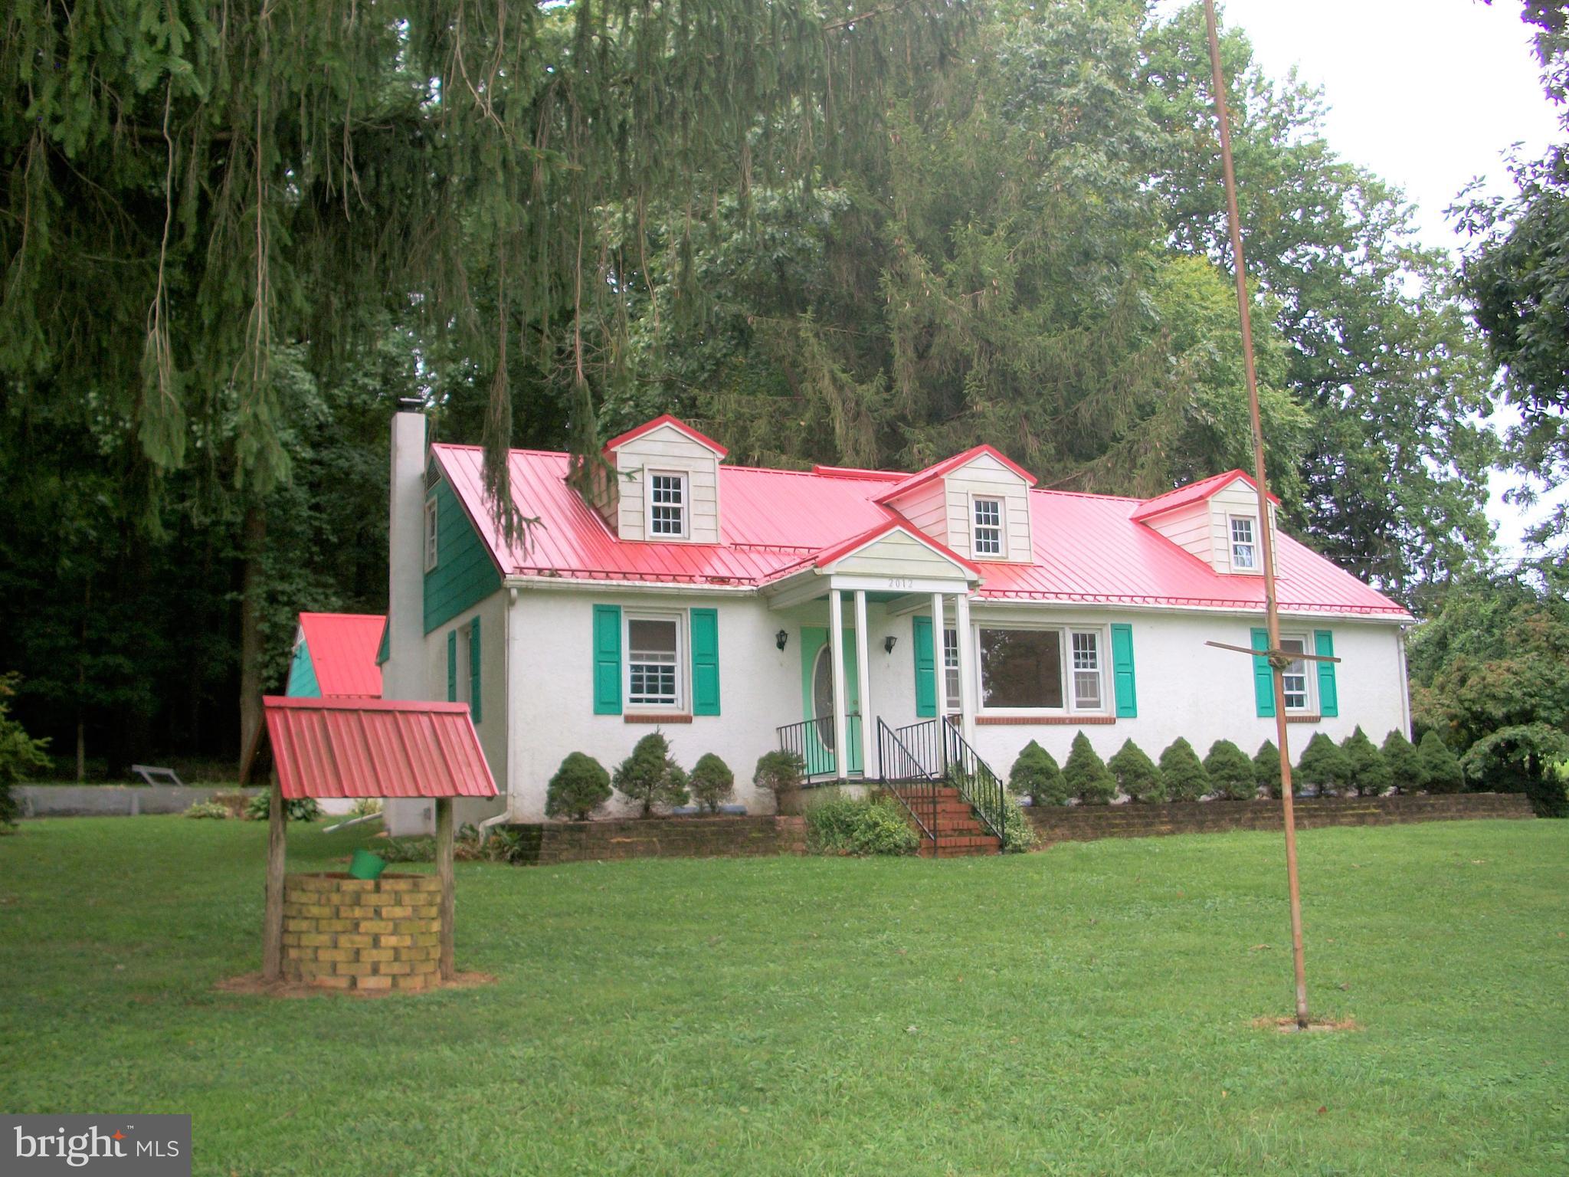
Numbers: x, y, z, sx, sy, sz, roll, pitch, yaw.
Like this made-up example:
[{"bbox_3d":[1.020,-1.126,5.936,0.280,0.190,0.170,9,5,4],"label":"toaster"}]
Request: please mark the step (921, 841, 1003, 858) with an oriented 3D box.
[{"bbox_3d":[2.057,3.121,19.101,1.152,0.197,0.345,3,-11,-26],"label":"step"}]

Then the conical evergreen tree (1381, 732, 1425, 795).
[{"bbox_3d":[9.827,2.771,25.237,0.709,1.054,0.709,3,-11,-26],"label":"conical evergreen tree"}]

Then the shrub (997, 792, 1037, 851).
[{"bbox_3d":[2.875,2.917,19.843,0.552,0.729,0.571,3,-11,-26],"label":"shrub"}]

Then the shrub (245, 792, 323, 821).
[{"bbox_3d":[-9.818,4.268,31.106,1.379,0.611,1.133,3,-11,-26],"label":"shrub"}]

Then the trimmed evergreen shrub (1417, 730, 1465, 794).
[{"bbox_3d":[10.557,2.799,25.590,0.709,1.024,0.709,3,-11,-26],"label":"trimmed evergreen shrub"}]

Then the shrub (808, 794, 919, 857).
[{"bbox_3d":[0.930,2.835,18.958,1.251,0.739,0.965,3,-11,-26],"label":"shrub"}]

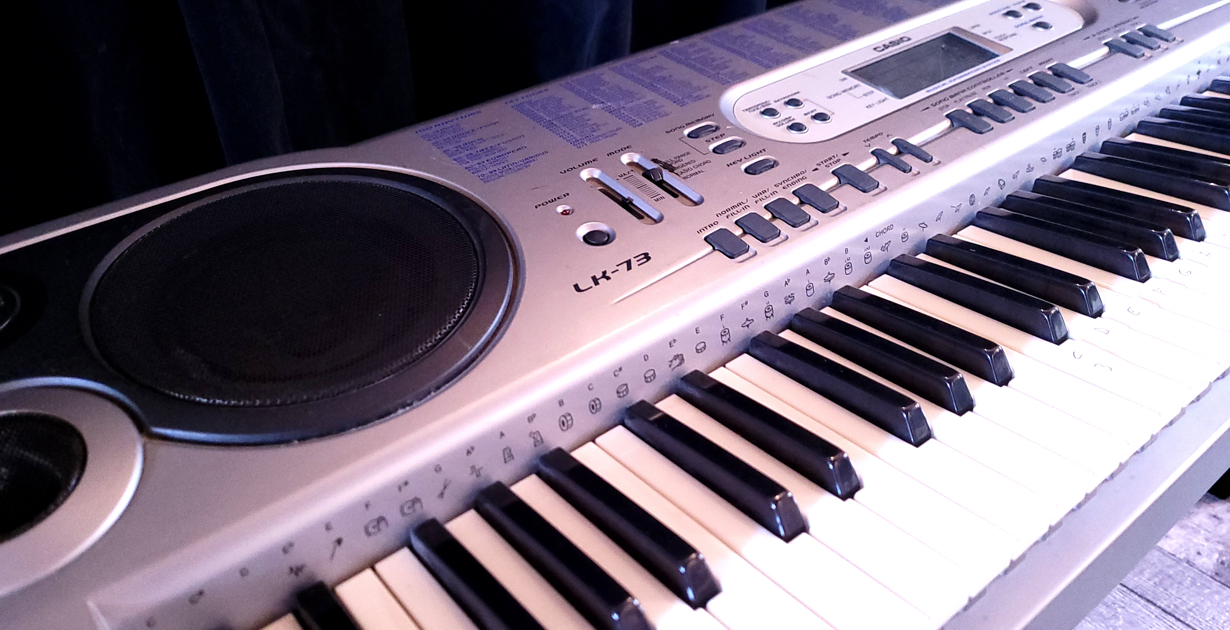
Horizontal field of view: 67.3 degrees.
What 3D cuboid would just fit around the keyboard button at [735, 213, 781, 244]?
[{"bbox_3d":[0.066,-0.038,0.425,0.014,0.005,0.021,-26,49,-29],"label":"keyboard button"}]

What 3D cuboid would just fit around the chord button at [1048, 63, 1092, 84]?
[{"bbox_3d":[0.277,-0.145,0.562,0.011,0.004,0.024,-26,47,-30],"label":"chord button"}]

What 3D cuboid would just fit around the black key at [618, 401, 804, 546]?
[{"bbox_3d":[0.034,0.053,0.337,0.010,0.013,0.088,-26,38,-30],"label":"black key"}]

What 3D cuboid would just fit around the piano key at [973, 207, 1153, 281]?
[{"bbox_3d":[0.218,-0.037,0.453,0.011,0.013,0.088,-26,37,-29],"label":"piano key"}]

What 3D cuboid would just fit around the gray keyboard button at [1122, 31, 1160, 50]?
[{"bbox_3d":[0.340,-0.178,0.598,0.013,0.004,0.020,-26,48,-29],"label":"gray keyboard button"}]

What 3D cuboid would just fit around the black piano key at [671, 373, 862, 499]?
[{"bbox_3d":[0.057,0.042,0.352,0.011,0.012,0.087,-26,38,-29],"label":"black piano key"}]

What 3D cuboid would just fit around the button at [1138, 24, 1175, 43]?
[{"bbox_3d":[0.359,-0.185,0.613,0.014,0.005,0.021,-26,49,-29],"label":"button"}]

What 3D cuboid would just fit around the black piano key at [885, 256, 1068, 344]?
[{"bbox_3d":[0.163,-0.011,0.419,0.010,0.013,0.088,-26,38,-30],"label":"black piano key"}]

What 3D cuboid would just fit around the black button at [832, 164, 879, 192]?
[{"bbox_3d":[0.121,-0.067,0.461,0.011,0.004,0.022,-26,47,-30],"label":"black button"}]

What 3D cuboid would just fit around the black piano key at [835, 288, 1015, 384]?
[{"bbox_3d":[0.130,0.006,0.397,0.011,0.013,0.088,-26,37,-29],"label":"black piano key"}]

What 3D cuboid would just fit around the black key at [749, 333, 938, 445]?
[{"bbox_3d":[0.089,0.026,0.372,0.010,0.013,0.088,-26,38,-30],"label":"black key"}]

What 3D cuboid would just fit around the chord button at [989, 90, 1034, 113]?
[{"bbox_3d":[0.228,-0.121,0.531,0.011,0.004,0.025,-26,47,-30],"label":"chord button"}]

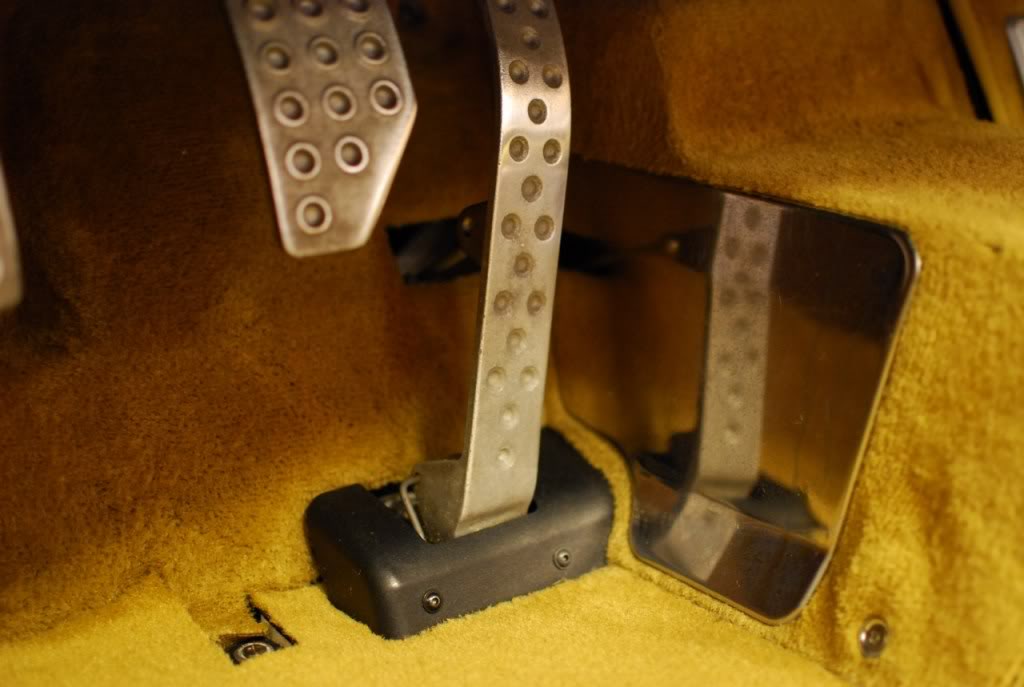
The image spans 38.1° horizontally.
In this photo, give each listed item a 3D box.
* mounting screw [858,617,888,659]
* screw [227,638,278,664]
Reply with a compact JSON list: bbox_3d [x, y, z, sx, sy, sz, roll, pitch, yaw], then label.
[{"bbox_3d":[0.151,0.123,0.618,0.007,0.017,0.017,15,3,-37],"label":"mounting screw"},{"bbox_3d":[-0.122,0.145,0.700,0.019,0.008,0.019,-4,17,1],"label":"screw"}]

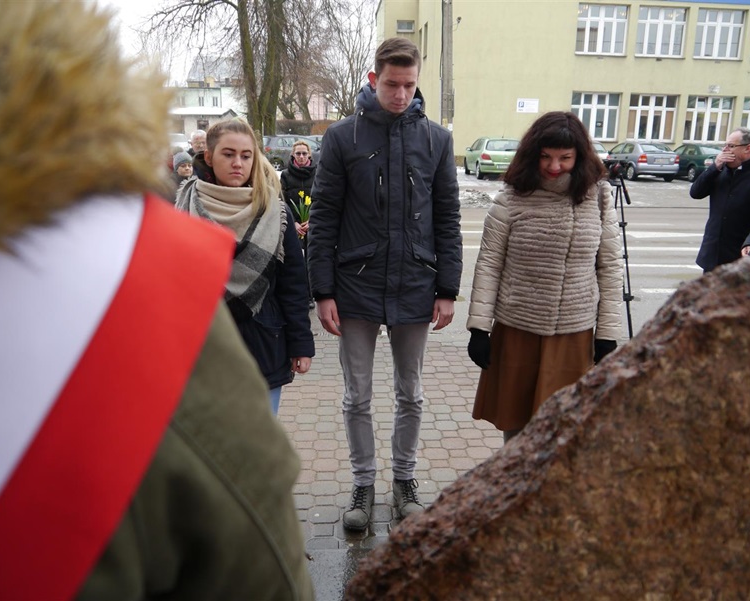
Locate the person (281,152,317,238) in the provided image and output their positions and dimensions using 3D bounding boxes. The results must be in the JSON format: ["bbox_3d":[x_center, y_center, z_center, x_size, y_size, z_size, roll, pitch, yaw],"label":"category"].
[{"bbox_3d":[-0.700,-0.754,6.298,0.470,1.630,0.380,-1,13,-7],"label":"person"}]

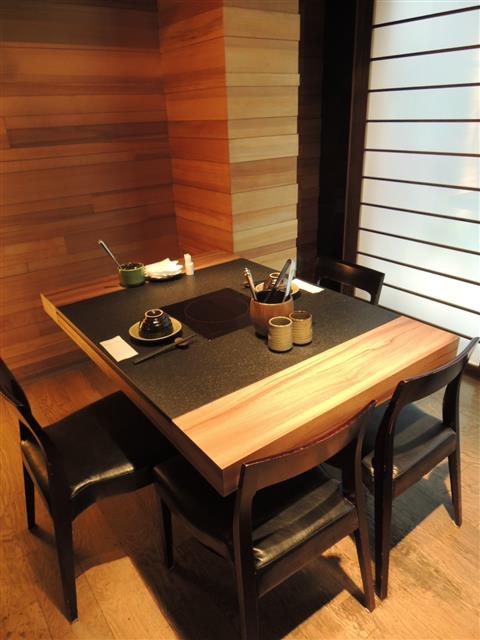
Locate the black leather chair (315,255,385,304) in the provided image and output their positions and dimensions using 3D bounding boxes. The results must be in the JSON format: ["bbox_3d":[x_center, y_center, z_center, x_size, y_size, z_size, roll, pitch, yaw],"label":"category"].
[{"bbox_3d":[0.335,0.149,2.005,0.510,0.755,0.445,-19,30,-33],"label":"black leather chair"}]

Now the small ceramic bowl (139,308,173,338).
[{"bbox_3d":[-0.268,0.007,1.414,0.110,0.064,0.110,-2,25,1],"label":"small ceramic bowl"}]

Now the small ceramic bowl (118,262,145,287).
[{"bbox_3d":[-0.454,-0.194,1.883,0.104,0.074,0.104,-2,25,1],"label":"small ceramic bowl"}]

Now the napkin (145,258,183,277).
[{"bbox_3d":[-0.343,-0.237,1.992,0.145,0.036,0.115,-19,30,-33],"label":"napkin"}]

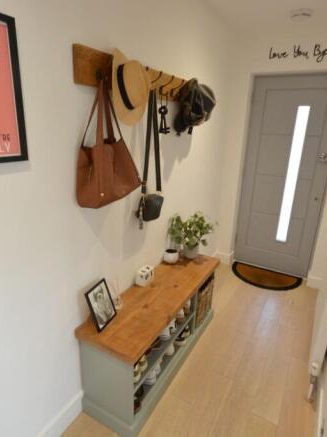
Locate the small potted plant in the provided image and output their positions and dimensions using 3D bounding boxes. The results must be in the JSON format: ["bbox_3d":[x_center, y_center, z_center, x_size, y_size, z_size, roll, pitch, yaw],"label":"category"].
[{"bbox_3d":[0.239,0.160,2.120,0.290,0.300,0.275,12,21,28],"label":"small potted plant"}]

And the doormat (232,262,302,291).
[{"bbox_3d":[1.088,0.646,2.971,0.745,0.018,0.410,12,21,28],"label":"doormat"}]

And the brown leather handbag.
[{"bbox_3d":[-0.227,-0.337,1.268,0.140,0.530,0.380,16,23,38],"label":"brown leather handbag"}]

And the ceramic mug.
[{"bbox_3d":[0.065,0.294,2.038,0.102,0.088,0.102,12,21,28],"label":"ceramic mug"}]

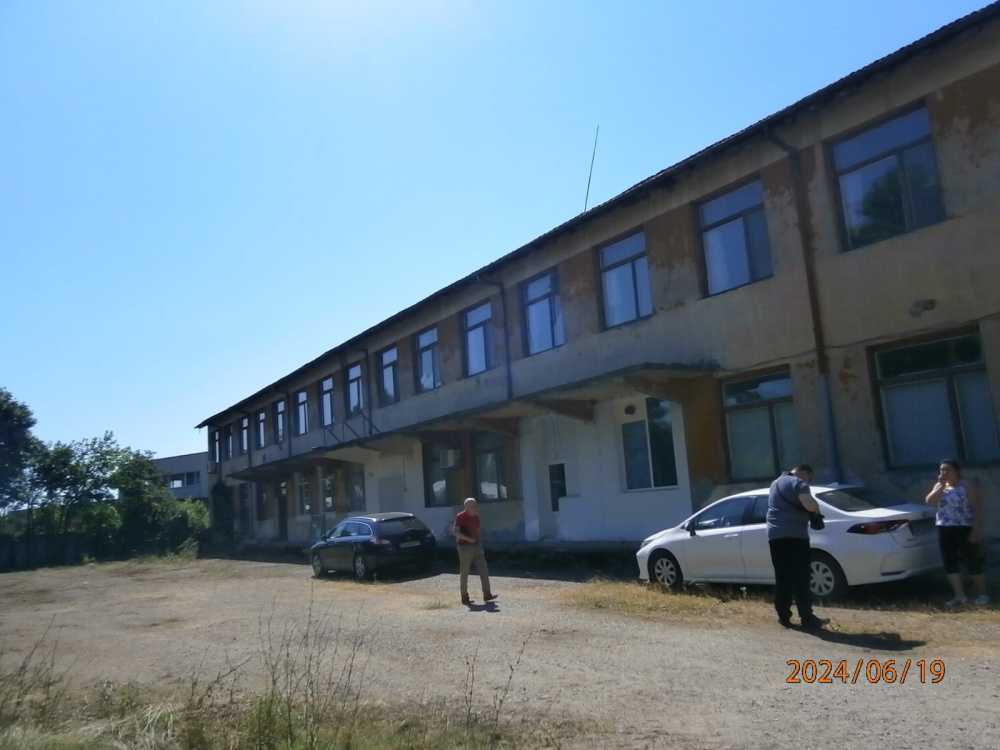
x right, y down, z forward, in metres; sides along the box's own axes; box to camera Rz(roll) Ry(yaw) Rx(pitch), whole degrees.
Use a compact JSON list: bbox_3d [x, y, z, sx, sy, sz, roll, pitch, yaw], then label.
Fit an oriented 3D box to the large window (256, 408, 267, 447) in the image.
[{"bbox_3d":[-12.325,2.775,38.799,0.130,1.840,1.480,3,-12,-34],"label":"large window"}]

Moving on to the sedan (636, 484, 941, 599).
[{"bbox_3d":[4.056,2.497,11.340,1.800,1.450,4.630,3,-12,-35],"label":"sedan"}]

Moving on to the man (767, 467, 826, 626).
[{"bbox_3d":[3.205,1.824,8.093,0.560,1.702,0.520,0,-10,-18],"label":"man"}]

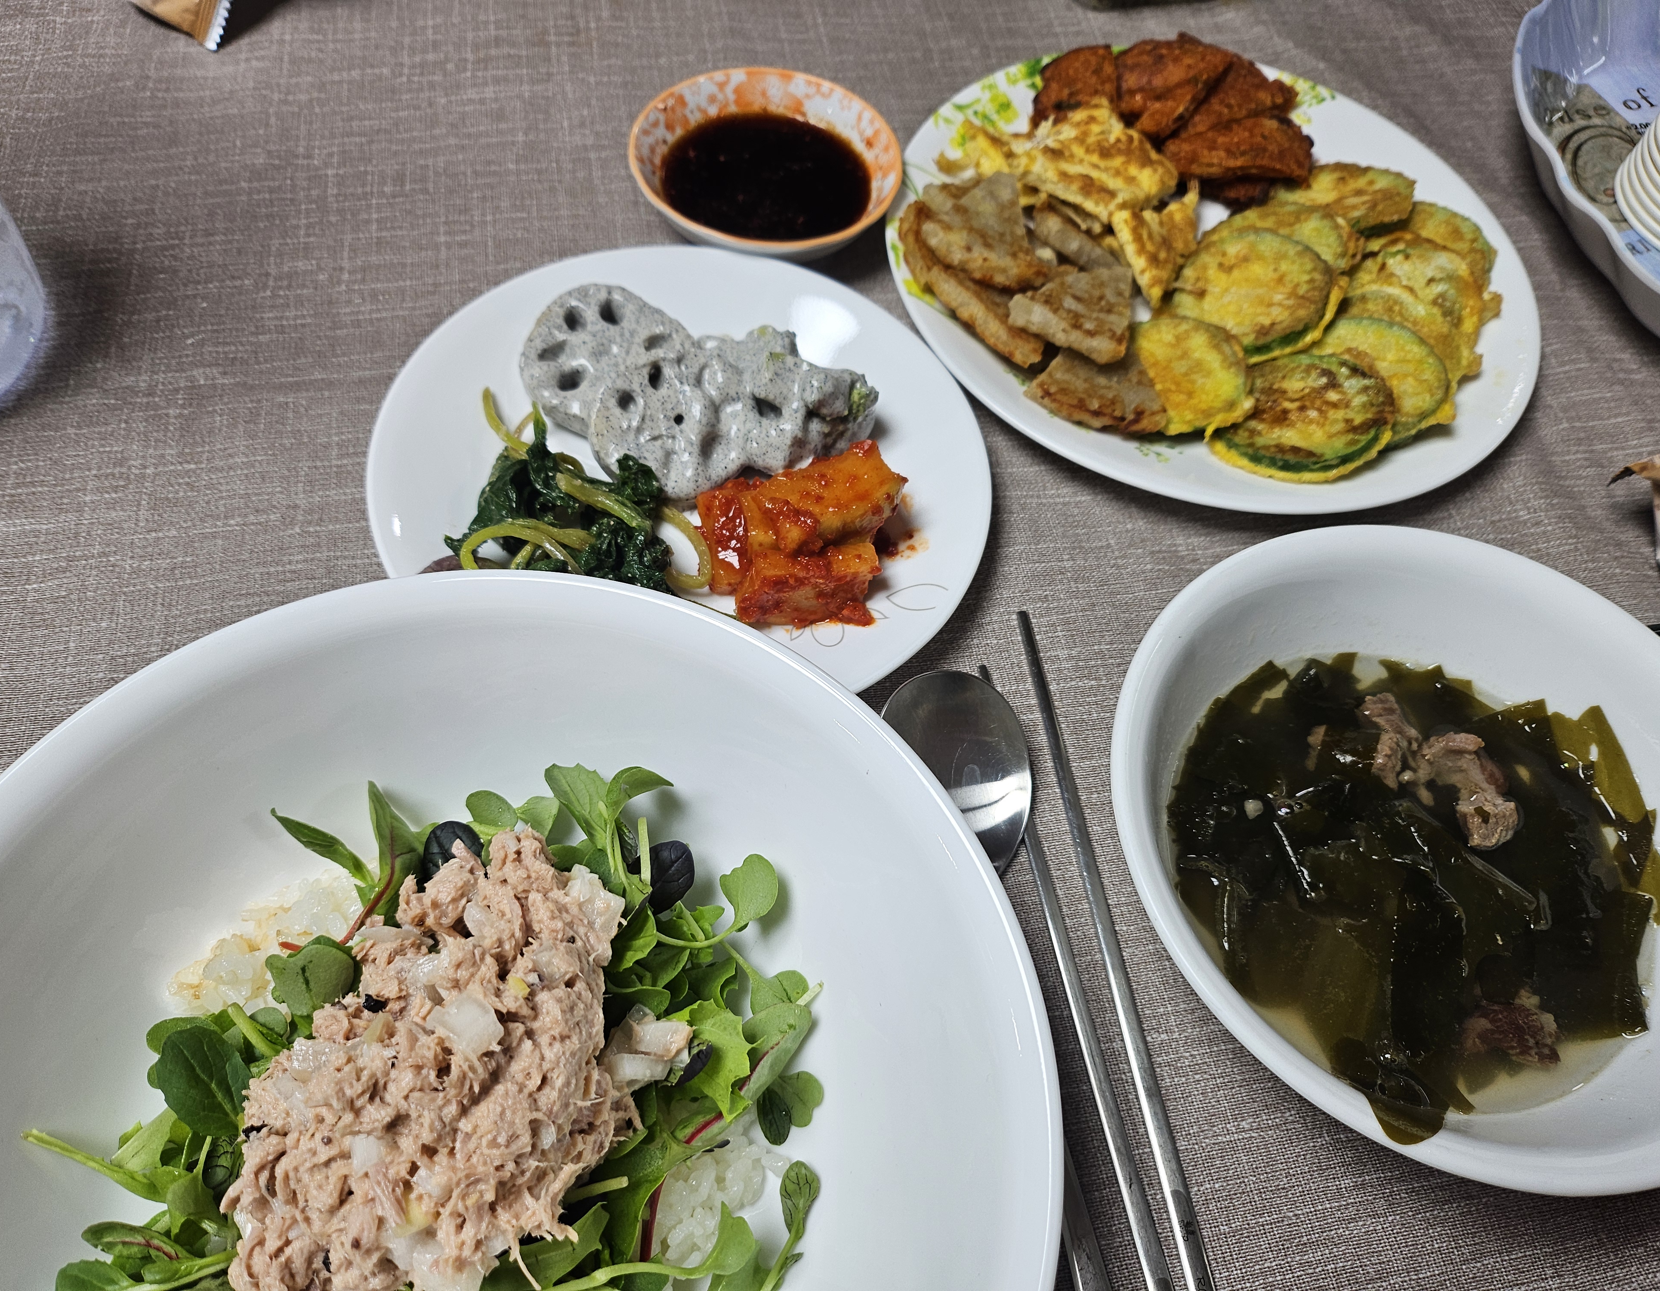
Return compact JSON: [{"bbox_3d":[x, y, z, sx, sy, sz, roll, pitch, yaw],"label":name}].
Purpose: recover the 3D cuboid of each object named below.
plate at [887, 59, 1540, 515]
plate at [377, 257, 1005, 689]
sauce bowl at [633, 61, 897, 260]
[{"bbox_3d":[0.129,-0.128,0.407,0.216,0.022,0.216,13,59,0],"label":"plate"},{"bbox_3d":[-0.040,-0.047,0.339,0.170,0.019,0.170,3,59,-6],"label":"plate"},{"bbox_3d":[-0.021,-0.150,0.395,0.087,0.031,0.087,3,59,-6],"label":"sauce bowl"}]

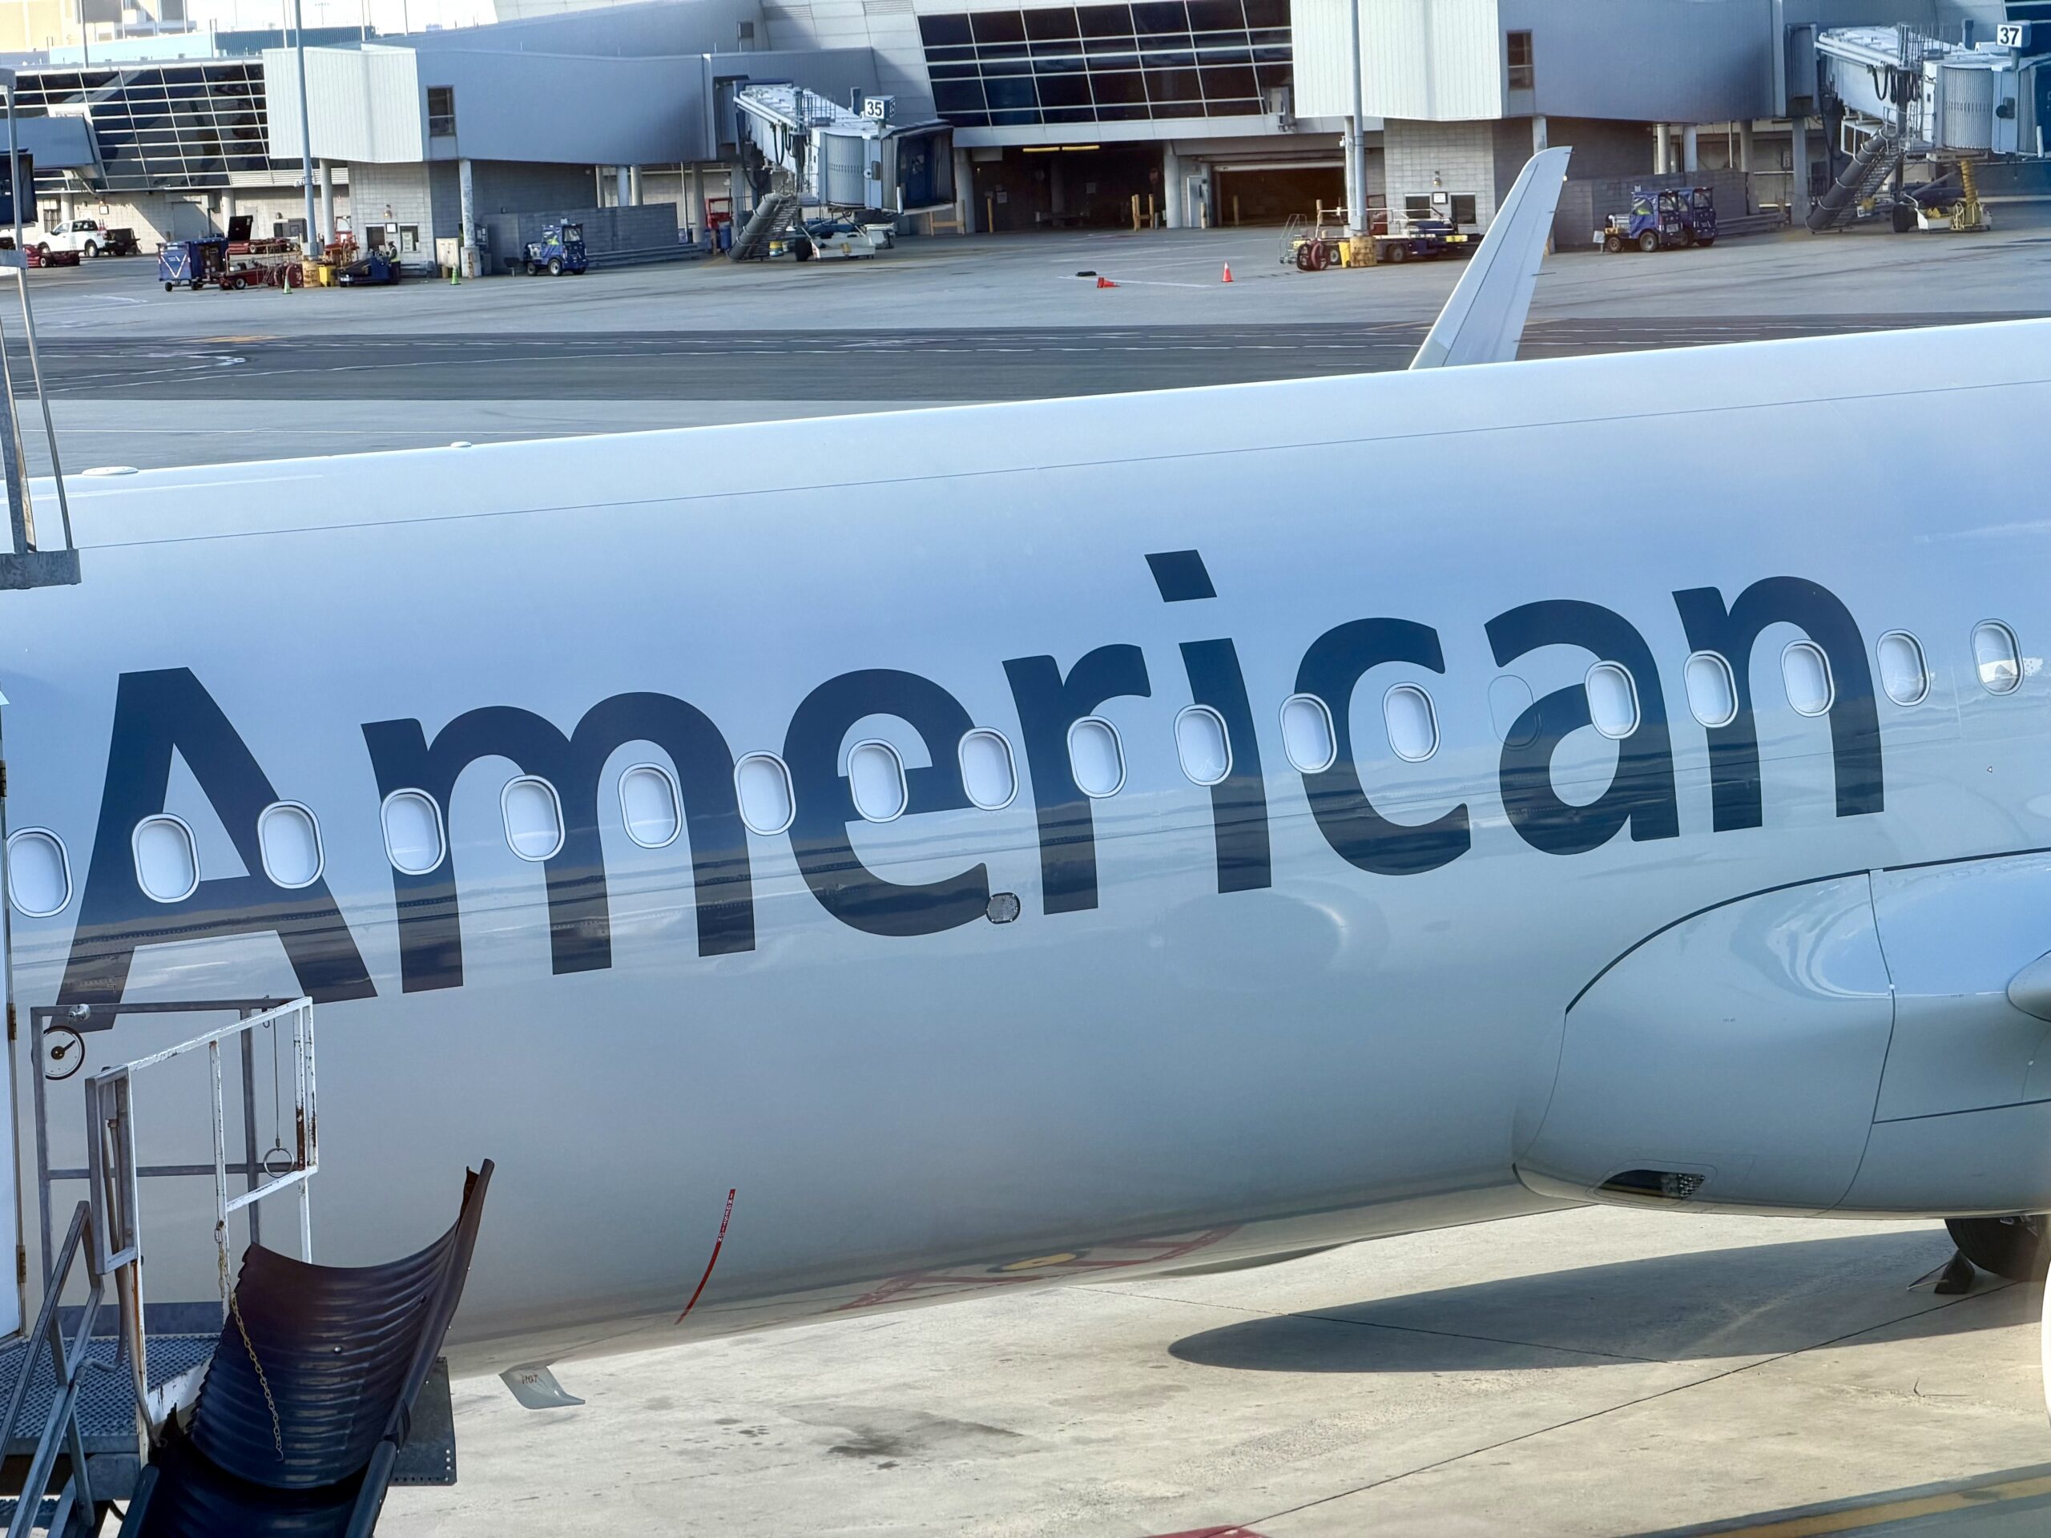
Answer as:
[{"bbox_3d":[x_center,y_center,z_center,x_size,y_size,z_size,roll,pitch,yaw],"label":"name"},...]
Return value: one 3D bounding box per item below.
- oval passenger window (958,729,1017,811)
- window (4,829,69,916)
[{"bbox_3d":[-0.162,0.003,24.773,0.250,0.350,0.040,-6,-10,-26],"label":"oval passenger window"},{"bbox_3d":[-3.971,0.425,23.864,0.275,0.367,0.050,-6,-8,-26],"label":"window"}]

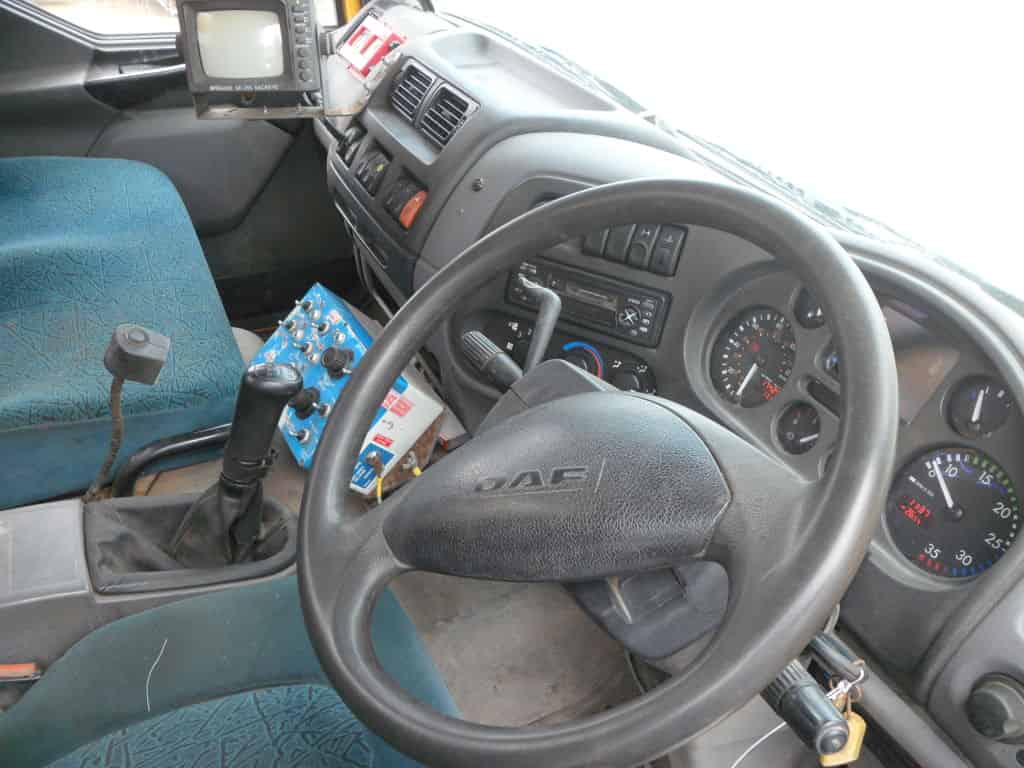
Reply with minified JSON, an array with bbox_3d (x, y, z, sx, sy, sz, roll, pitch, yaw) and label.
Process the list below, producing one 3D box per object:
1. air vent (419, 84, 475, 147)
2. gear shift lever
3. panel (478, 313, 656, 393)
[{"bbox_3d":[-0.069,-0.314,0.953,0.030,0.063,0.069,17,24,-44],"label":"air vent"},{"bbox_3d":[-0.316,0.093,0.920,0.115,0.250,0.085,-10,40,-31],"label":"gear shift lever"},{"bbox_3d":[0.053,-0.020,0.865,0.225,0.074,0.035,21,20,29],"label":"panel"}]

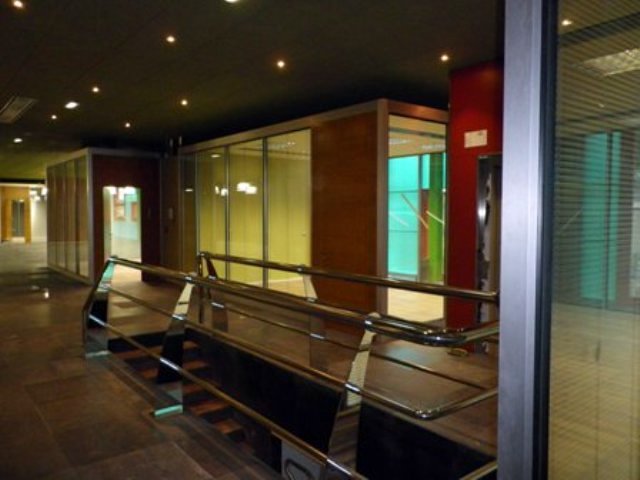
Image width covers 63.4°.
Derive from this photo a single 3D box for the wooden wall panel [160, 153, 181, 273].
[{"bbox_3d":[-3.390,-0.480,11.843,0.512,2.719,0.089,-2,4,-38],"label":"wooden wall panel"}]

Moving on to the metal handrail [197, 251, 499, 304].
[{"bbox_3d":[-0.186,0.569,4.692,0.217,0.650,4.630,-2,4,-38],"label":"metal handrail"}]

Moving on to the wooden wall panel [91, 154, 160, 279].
[{"bbox_3d":[-4.158,-0.447,11.247,1.478,2.719,0.089,-2,4,-38],"label":"wooden wall panel"}]

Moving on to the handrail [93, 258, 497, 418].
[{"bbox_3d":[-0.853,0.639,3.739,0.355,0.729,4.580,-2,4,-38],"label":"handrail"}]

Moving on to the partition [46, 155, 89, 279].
[{"bbox_3d":[-6.062,-0.541,12.420,0.099,2.758,4.383,-2,4,-38],"label":"partition"}]

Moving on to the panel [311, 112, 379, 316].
[{"bbox_3d":[0.301,-0.215,6.868,0.089,2.659,1.320,-2,4,-38],"label":"panel"}]

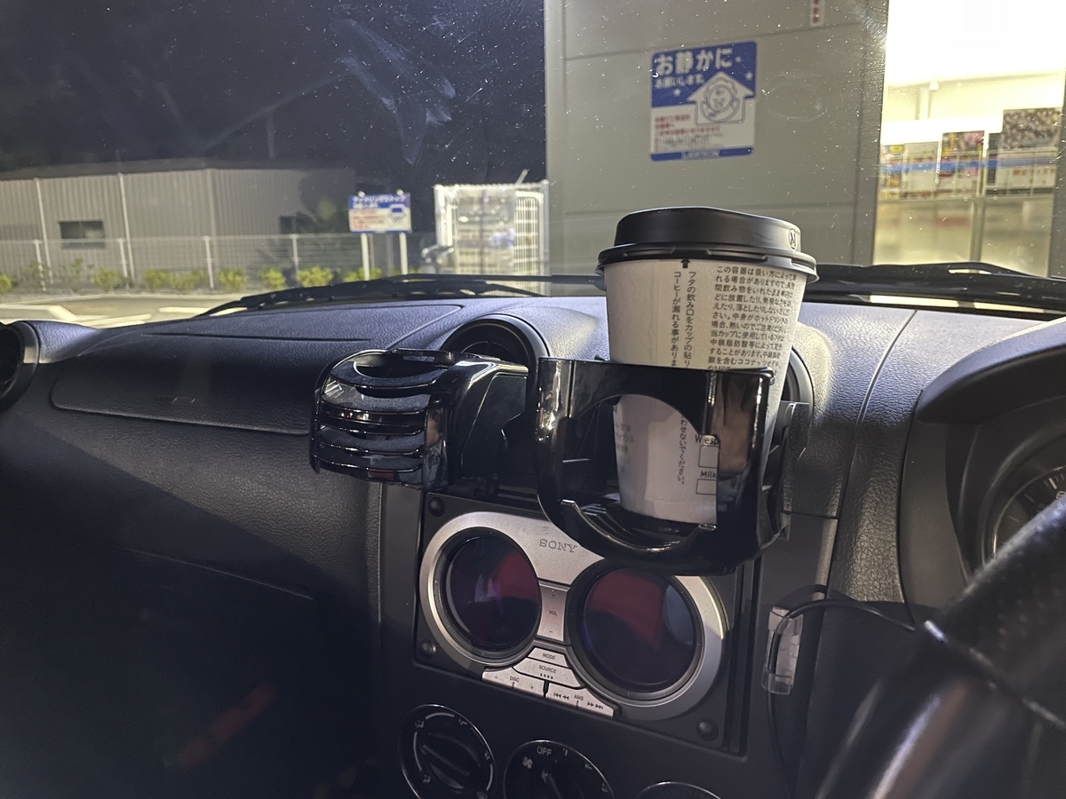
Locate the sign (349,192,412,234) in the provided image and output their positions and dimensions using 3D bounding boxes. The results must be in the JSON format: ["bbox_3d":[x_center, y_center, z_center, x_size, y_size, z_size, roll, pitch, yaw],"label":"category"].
[{"bbox_3d":[-3.045,-3.728,16.000,1.230,0.770,0.050,0,11,7],"label":"sign"}]

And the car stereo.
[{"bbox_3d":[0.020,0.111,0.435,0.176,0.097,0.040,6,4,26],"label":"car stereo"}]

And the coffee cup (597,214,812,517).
[{"bbox_3d":[0.071,-0.015,0.343,0.092,0.127,0.092,3,6,0],"label":"coffee cup"}]

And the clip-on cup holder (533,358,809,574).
[{"bbox_3d":[0.067,0.019,0.357,0.094,0.088,0.101,6,12,26],"label":"clip-on cup holder"}]

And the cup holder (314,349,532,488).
[{"bbox_3d":[-0.055,0.005,0.423,0.079,0.066,0.096,4,13,27],"label":"cup holder"}]

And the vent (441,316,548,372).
[{"bbox_3d":[-0.027,-0.008,0.477,0.084,0.084,0.032,4,-9,27],"label":"vent"}]

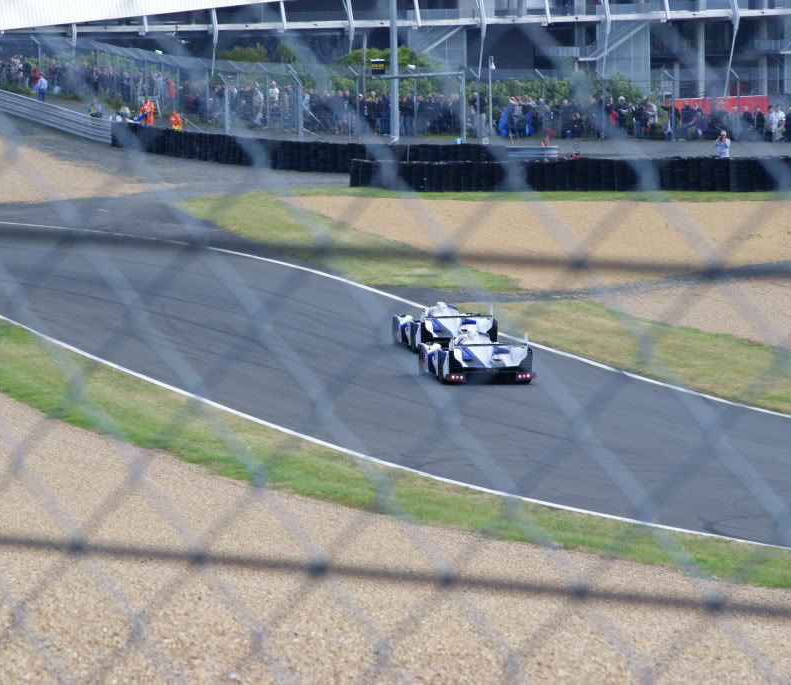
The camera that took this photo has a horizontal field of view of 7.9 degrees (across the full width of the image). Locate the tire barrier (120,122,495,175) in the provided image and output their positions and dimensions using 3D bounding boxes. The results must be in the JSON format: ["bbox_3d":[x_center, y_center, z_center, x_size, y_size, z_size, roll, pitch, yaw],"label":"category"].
[{"bbox_3d":[-6.000,-7.950,236.000,4.200,1.200,40.000,-1,3,-23],"label":"tire barrier"}]

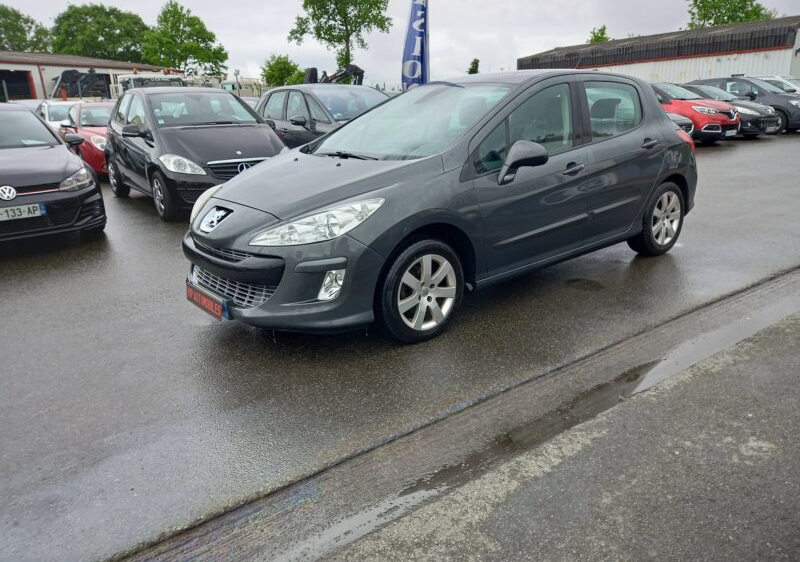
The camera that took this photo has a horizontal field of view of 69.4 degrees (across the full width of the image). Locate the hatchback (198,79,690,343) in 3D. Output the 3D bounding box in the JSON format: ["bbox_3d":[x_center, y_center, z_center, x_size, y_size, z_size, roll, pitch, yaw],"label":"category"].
[{"bbox_3d":[0.577,-0.795,4.364,4.280,1.500,1.850,-16,22,-37],"label":"hatchback"}]

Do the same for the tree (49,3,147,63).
[{"bbox_3d":[-25.918,-18.889,50.847,7.941,10.106,7.544,-10,19,-24],"label":"tree"}]

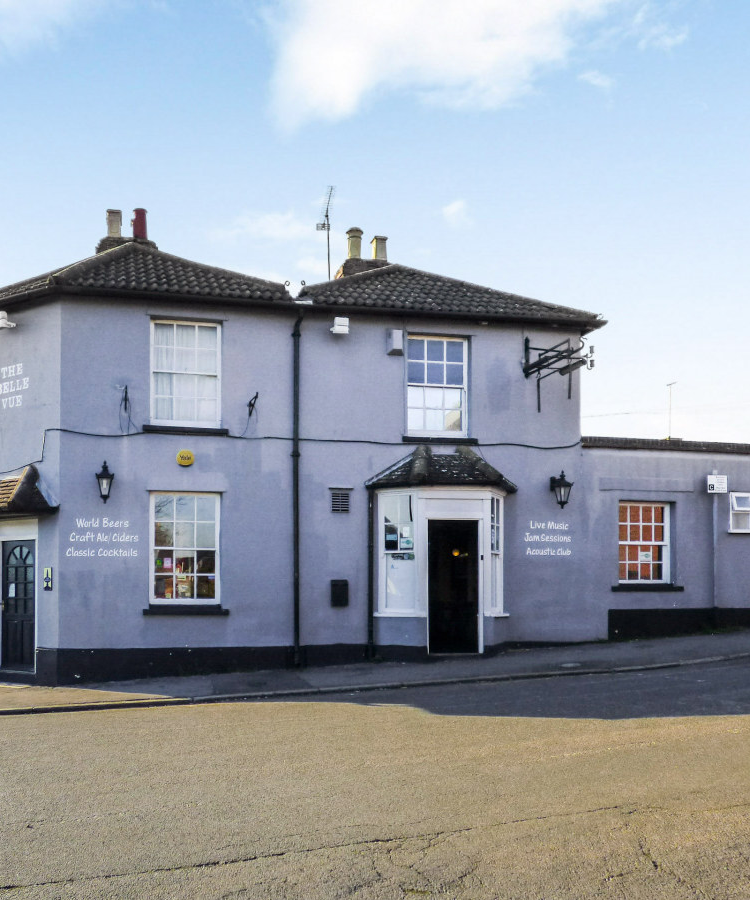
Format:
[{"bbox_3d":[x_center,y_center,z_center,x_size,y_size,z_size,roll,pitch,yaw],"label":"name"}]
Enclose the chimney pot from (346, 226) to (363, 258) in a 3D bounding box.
[{"bbox_3d":[-0.396,-4.102,15.800,0.320,0.590,0.320,0,-3,0],"label":"chimney pot"}]

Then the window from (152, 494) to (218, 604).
[{"bbox_3d":[-2.831,1.468,11.880,1.010,1.660,0.120,1,-3,-10],"label":"window"}]

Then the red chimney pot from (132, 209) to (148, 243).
[{"bbox_3d":[-4.401,-4.205,14.900,0.270,0.560,0.270,1,-3,-10],"label":"red chimney pot"}]

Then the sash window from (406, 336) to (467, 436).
[{"bbox_3d":[0.974,-0.998,12.526,0.980,1.600,0.120,1,-3,-10],"label":"sash window"}]

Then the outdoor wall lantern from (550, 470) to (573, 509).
[{"bbox_3d":[2.930,0.624,12.595,0.270,0.600,0.400,1,-3,-10],"label":"outdoor wall lantern"}]

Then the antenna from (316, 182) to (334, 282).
[{"bbox_3d":[-1.006,-4.440,16.200,0.320,1.650,1.100,1,-3,-12],"label":"antenna"}]

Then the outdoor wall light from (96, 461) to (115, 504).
[{"bbox_3d":[-3.874,0.466,11.439,0.270,0.620,0.380,1,-3,-10],"label":"outdoor wall light"}]

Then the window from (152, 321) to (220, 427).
[{"bbox_3d":[-2.824,-1.155,11.881,1.010,1.570,0.120,1,-3,-10],"label":"window"}]

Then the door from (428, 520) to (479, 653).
[{"bbox_3d":[1.172,2.030,11.900,0.760,1.990,0.080,0,-3,-8],"label":"door"}]

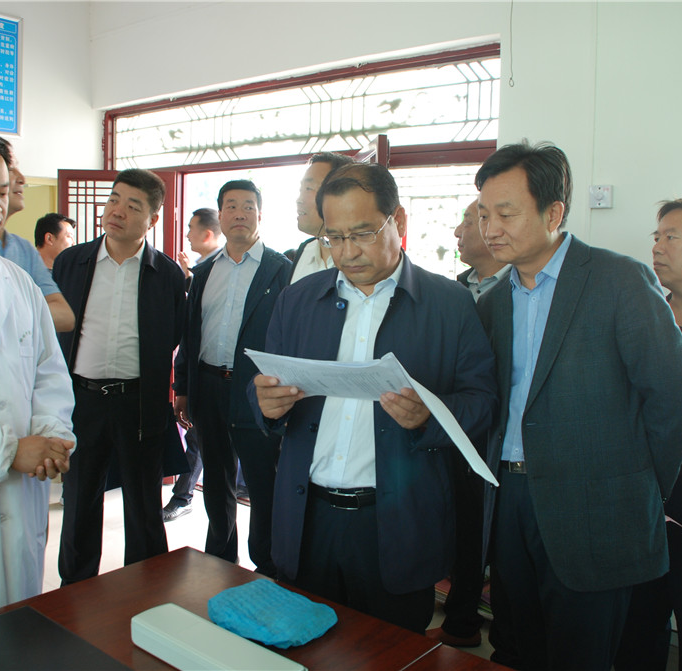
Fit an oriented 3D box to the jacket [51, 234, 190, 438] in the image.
[{"bbox_3d":[-0.823,0.015,2.830,0.490,0.740,0.320,1,6,-5],"label":"jacket"}]

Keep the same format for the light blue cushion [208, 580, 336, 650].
[{"bbox_3d":[-0.120,0.482,1.327,0.205,0.060,0.140,6,7,40],"label":"light blue cushion"}]

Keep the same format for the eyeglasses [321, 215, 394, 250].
[{"bbox_3d":[0.036,-0.214,1.560,0.138,0.045,0.140,-1,26,30],"label":"eyeglasses"}]

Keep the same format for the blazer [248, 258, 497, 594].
[{"bbox_3d":[0.064,0.184,1.630,0.550,0.730,0.360,3,6,15],"label":"blazer"}]

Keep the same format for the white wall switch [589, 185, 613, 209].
[{"bbox_3d":[0.972,-0.517,2.800,0.087,0.087,0.025,6,7,37],"label":"white wall switch"}]

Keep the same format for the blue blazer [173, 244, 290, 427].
[{"bbox_3d":[-0.430,0.008,3.060,0.500,0.730,0.280,3,6,14],"label":"blue blazer"}]

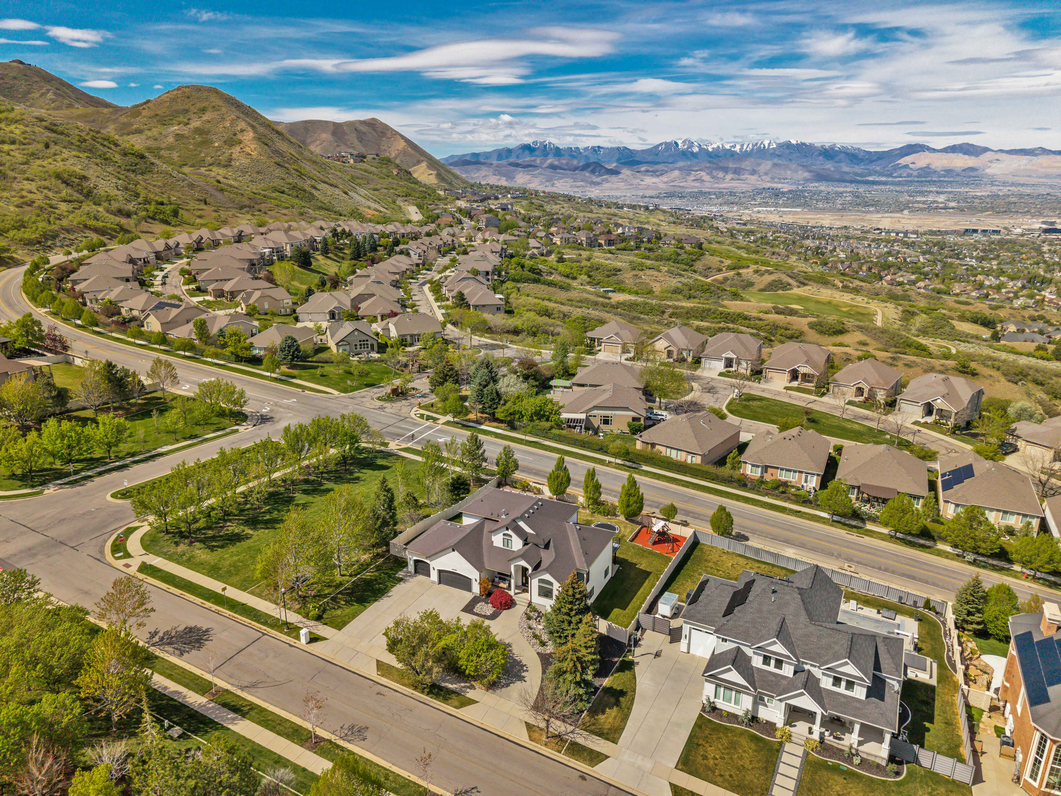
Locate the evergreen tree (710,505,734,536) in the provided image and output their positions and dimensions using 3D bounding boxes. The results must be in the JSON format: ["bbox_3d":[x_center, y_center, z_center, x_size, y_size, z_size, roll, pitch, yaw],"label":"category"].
[{"bbox_3d":[28.590,18.270,109.830,3.590,5.190,3.590,5,18,15],"label":"evergreen tree"}]

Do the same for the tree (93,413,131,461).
[{"bbox_3d":[-65.740,6.170,114.840,5.880,7.450,5.880,0,17,0],"label":"tree"}]

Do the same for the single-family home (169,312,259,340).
[{"bbox_3d":[-78.923,-17.242,183.864,13.500,6.600,18.500,12,20,33],"label":"single-family home"}]

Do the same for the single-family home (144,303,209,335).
[{"bbox_3d":[-95.680,-22.830,198.480,11.300,7.600,17.000,8,19,26],"label":"single-family home"}]

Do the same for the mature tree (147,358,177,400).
[{"bbox_3d":[-72.565,-3.822,144.505,6.100,8.500,6.100,0,17,0],"label":"mature tree"}]

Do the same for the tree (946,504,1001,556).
[{"bbox_3d":[67.260,20.480,112.080,8.420,8.300,8.420,0,17,0],"label":"tree"}]

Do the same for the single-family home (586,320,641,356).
[{"bbox_3d":[25.650,-19.380,224.350,17.200,7.800,18.000,9,19,27],"label":"single-family home"}]

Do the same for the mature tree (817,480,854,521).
[{"bbox_3d":[47.260,15.950,113.970,5.780,7.160,5.780,8,19,23],"label":"mature tree"}]

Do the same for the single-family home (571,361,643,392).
[{"bbox_3d":[20.220,-5.840,187.680,18.100,7.000,17.000,4,17,11],"label":"single-family home"}]

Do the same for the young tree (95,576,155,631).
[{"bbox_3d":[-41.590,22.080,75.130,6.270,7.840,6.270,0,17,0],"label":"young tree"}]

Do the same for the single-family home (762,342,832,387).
[{"bbox_3d":[71.960,-10.350,197.500,14.500,7.600,25.300,10,19,28],"label":"single-family home"}]

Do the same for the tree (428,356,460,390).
[{"bbox_3d":[-20.500,-5.260,174.120,8.240,9.160,8.240,-2,17,-7],"label":"tree"}]

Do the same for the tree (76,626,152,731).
[{"bbox_3d":[-35.287,23.918,62.047,6.300,9.700,6.300,0,17,0],"label":"tree"}]

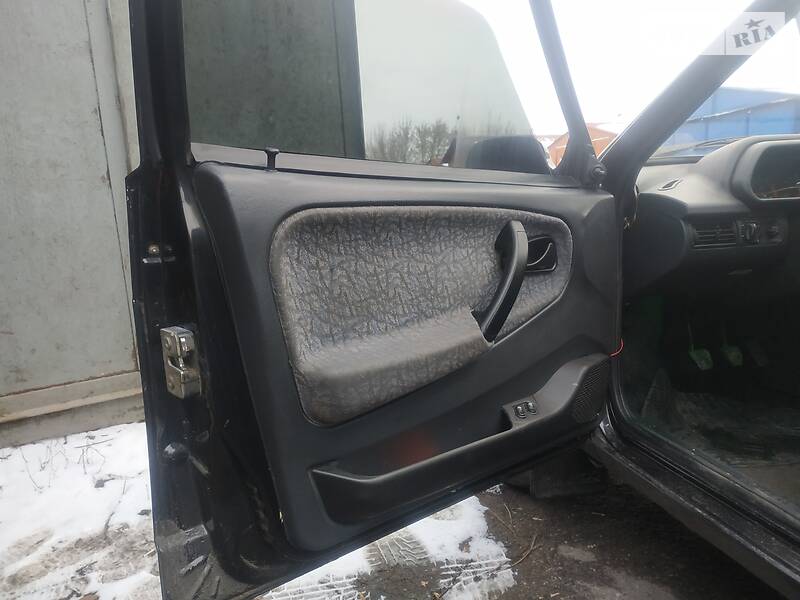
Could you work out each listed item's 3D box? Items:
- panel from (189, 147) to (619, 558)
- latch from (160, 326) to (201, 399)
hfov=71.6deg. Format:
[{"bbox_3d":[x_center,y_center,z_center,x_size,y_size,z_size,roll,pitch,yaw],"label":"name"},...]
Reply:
[{"bbox_3d":[0.142,0.054,0.925,0.850,0.577,0.110,-10,12,-33],"label":"panel"},{"bbox_3d":[-0.309,0.088,0.780,0.025,0.089,0.057,-12,13,-42],"label":"latch"}]

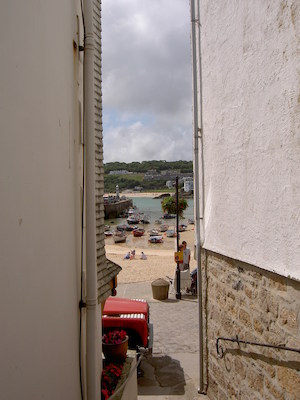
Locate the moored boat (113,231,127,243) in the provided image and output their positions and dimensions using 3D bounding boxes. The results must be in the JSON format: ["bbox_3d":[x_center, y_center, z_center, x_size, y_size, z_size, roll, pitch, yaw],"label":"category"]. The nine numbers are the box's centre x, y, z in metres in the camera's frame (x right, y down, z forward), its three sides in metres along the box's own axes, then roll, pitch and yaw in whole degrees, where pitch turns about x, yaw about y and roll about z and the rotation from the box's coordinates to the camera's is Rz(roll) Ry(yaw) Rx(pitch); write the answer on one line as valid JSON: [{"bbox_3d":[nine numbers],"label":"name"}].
[{"bbox_3d":[-6.050,7.370,78.000,2.000,1.700,5.000,0,1,10],"label":"moored boat"}]

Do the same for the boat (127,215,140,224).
[{"bbox_3d":[-5.200,6.350,124.000,2.200,2.600,6.000,0,2,37],"label":"boat"}]

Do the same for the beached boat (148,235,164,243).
[{"bbox_3d":[1.160,7.450,76.000,1.600,1.200,3.500,1,2,45],"label":"beached boat"}]

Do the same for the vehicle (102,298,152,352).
[{"bbox_3d":[-1.860,2.880,10.100,3.900,1.950,1.720,-1,1,3],"label":"vehicle"}]

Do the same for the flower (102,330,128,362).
[{"bbox_3d":[-0.490,1.950,5.300,0.380,0.370,0.380,-1,1,0],"label":"flower"}]

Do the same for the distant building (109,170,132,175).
[{"bbox_3d":[-72.000,-67.000,960.000,57.000,10.000,15.000,-1,1,-3],"label":"distant building"}]

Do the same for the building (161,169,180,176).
[{"bbox_3d":[44.000,-59.500,850.000,43.000,16.000,16.000,-1,1,6],"label":"building"}]

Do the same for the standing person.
[{"bbox_3d":[1.500,2.600,16.500,0.480,1.750,0.300,0,1,18],"label":"standing person"}]

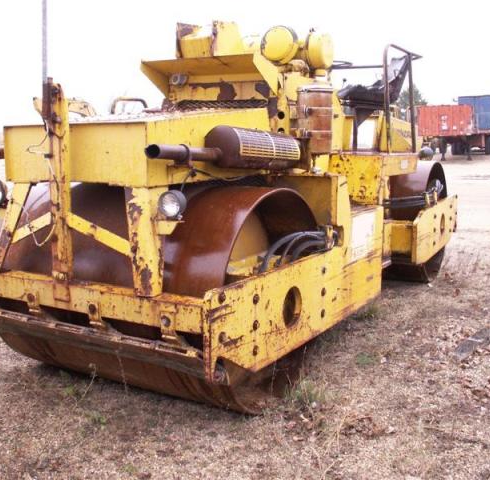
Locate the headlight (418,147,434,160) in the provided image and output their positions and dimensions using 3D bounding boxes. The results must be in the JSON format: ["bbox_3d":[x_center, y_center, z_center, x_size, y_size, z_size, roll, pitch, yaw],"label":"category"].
[{"bbox_3d":[2.141,-1.019,7.647,0.165,0.165,0.110,4,11,31],"label":"headlight"}]

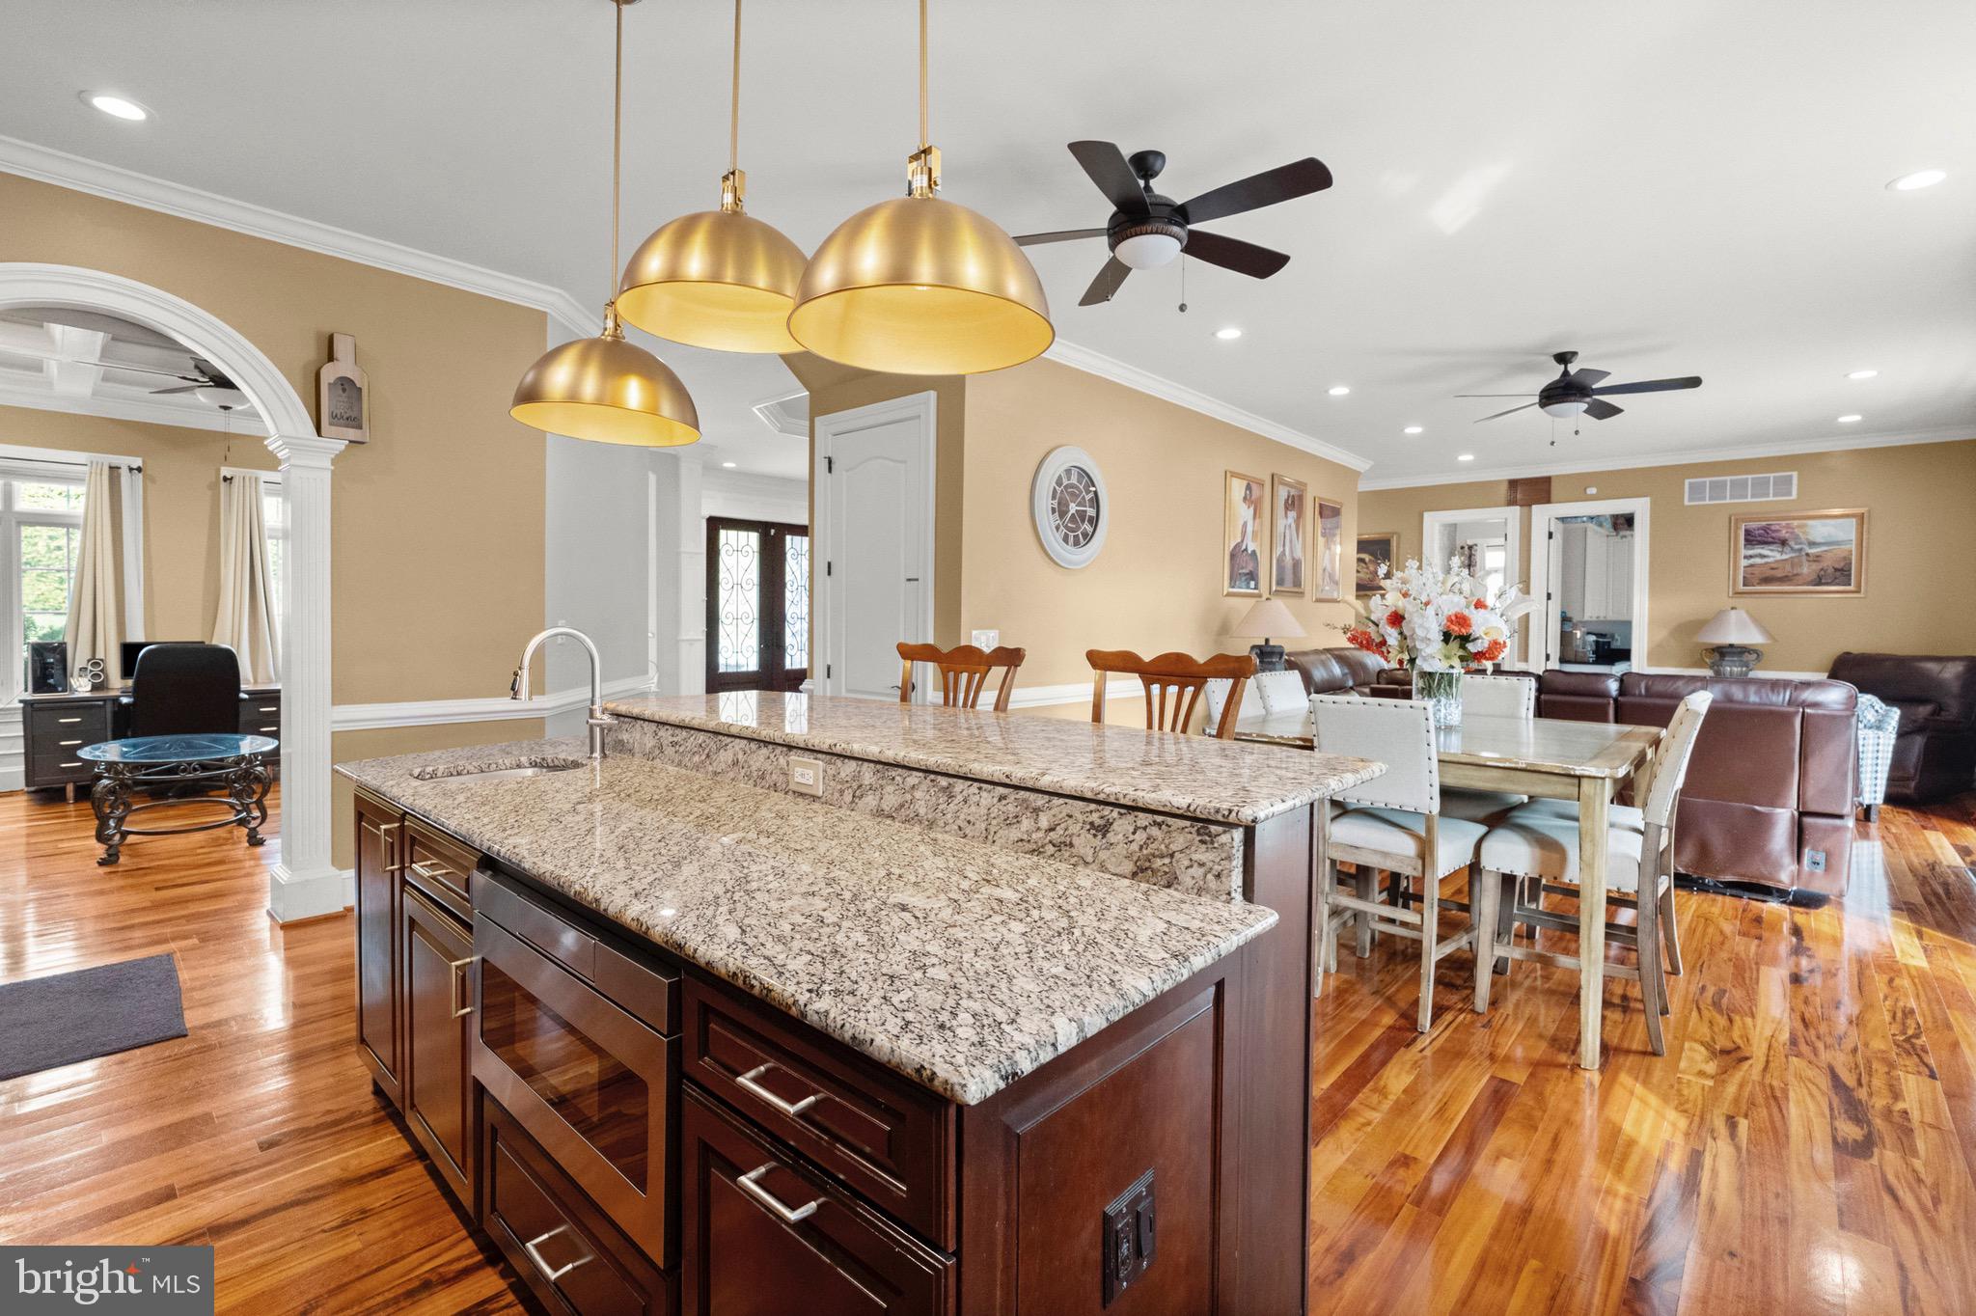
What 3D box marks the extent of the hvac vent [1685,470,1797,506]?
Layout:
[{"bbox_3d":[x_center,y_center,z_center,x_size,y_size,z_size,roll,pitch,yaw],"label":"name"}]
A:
[{"bbox_3d":[7.118,-1.599,8.316,0.808,0.248,0.025,3,3,42],"label":"hvac vent"}]

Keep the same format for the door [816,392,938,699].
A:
[{"bbox_3d":[-0.690,-0.200,5.353,1.110,2.622,0.085,3,3,42],"label":"door"}]

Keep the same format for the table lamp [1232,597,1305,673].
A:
[{"bbox_3d":[2.198,-0.069,6.865,0.520,0.790,0.520,3,3,42],"label":"table lamp"}]

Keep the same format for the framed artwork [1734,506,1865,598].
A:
[{"bbox_3d":[7.414,-0.948,8.052,0.927,0.780,0.050,3,3,42],"label":"framed artwork"}]

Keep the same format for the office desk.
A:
[{"bbox_3d":[-6.150,0.626,6.628,0.700,0.750,1.530,3,3,42],"label":"office desk"}]

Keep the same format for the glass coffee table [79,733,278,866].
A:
[{"bbox_3d":[-4.806,0.802,5.244,1.340,0.545,0.857,3,3,42],"label":"glass coffee table"}]

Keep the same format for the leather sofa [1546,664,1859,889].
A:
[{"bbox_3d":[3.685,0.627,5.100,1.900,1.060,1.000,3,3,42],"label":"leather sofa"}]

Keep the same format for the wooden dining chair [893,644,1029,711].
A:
[{"bbox_3d":[-0.222,0.590,2.770,0.490,1.230,0.510,3,3,42],"label":"wooden dining chair"}]

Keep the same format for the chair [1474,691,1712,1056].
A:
[{"bbox_3d":[2.060,0.688,2.998,0.600,1.070,0.460,3,3,42],"label":"chair"}]

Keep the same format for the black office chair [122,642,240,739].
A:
[{"bbox_3d":[-5.888,0.457,6.446,0.680,1.110,0.670,3,3,42],"label":"black office chair"}]

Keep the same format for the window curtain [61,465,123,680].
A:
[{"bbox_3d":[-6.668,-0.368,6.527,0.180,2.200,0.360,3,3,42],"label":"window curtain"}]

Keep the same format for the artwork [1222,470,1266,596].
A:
[{"bbox_3d":[2.121,-0.999,7.255,0.039,0.987,0.690,3,3,42],"label":"artwork"}]

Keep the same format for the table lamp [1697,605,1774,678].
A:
[{"bbox_3d":[6.739,-0.056,7.902,0.520,0.790,0.520,3,3,42],"label":"table lamp"}]

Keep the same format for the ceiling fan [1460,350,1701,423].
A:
[{"bbox_3d":[3.570,-1.683,5.432,1.300,0.404,1.300,3,3,42],"label":"ceiling fan"}]

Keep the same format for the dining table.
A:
[{"bbox_3d":[1.792,0.744,3.511,1.340,0.910,1.480,3,3,42],"label":"dining table"}]

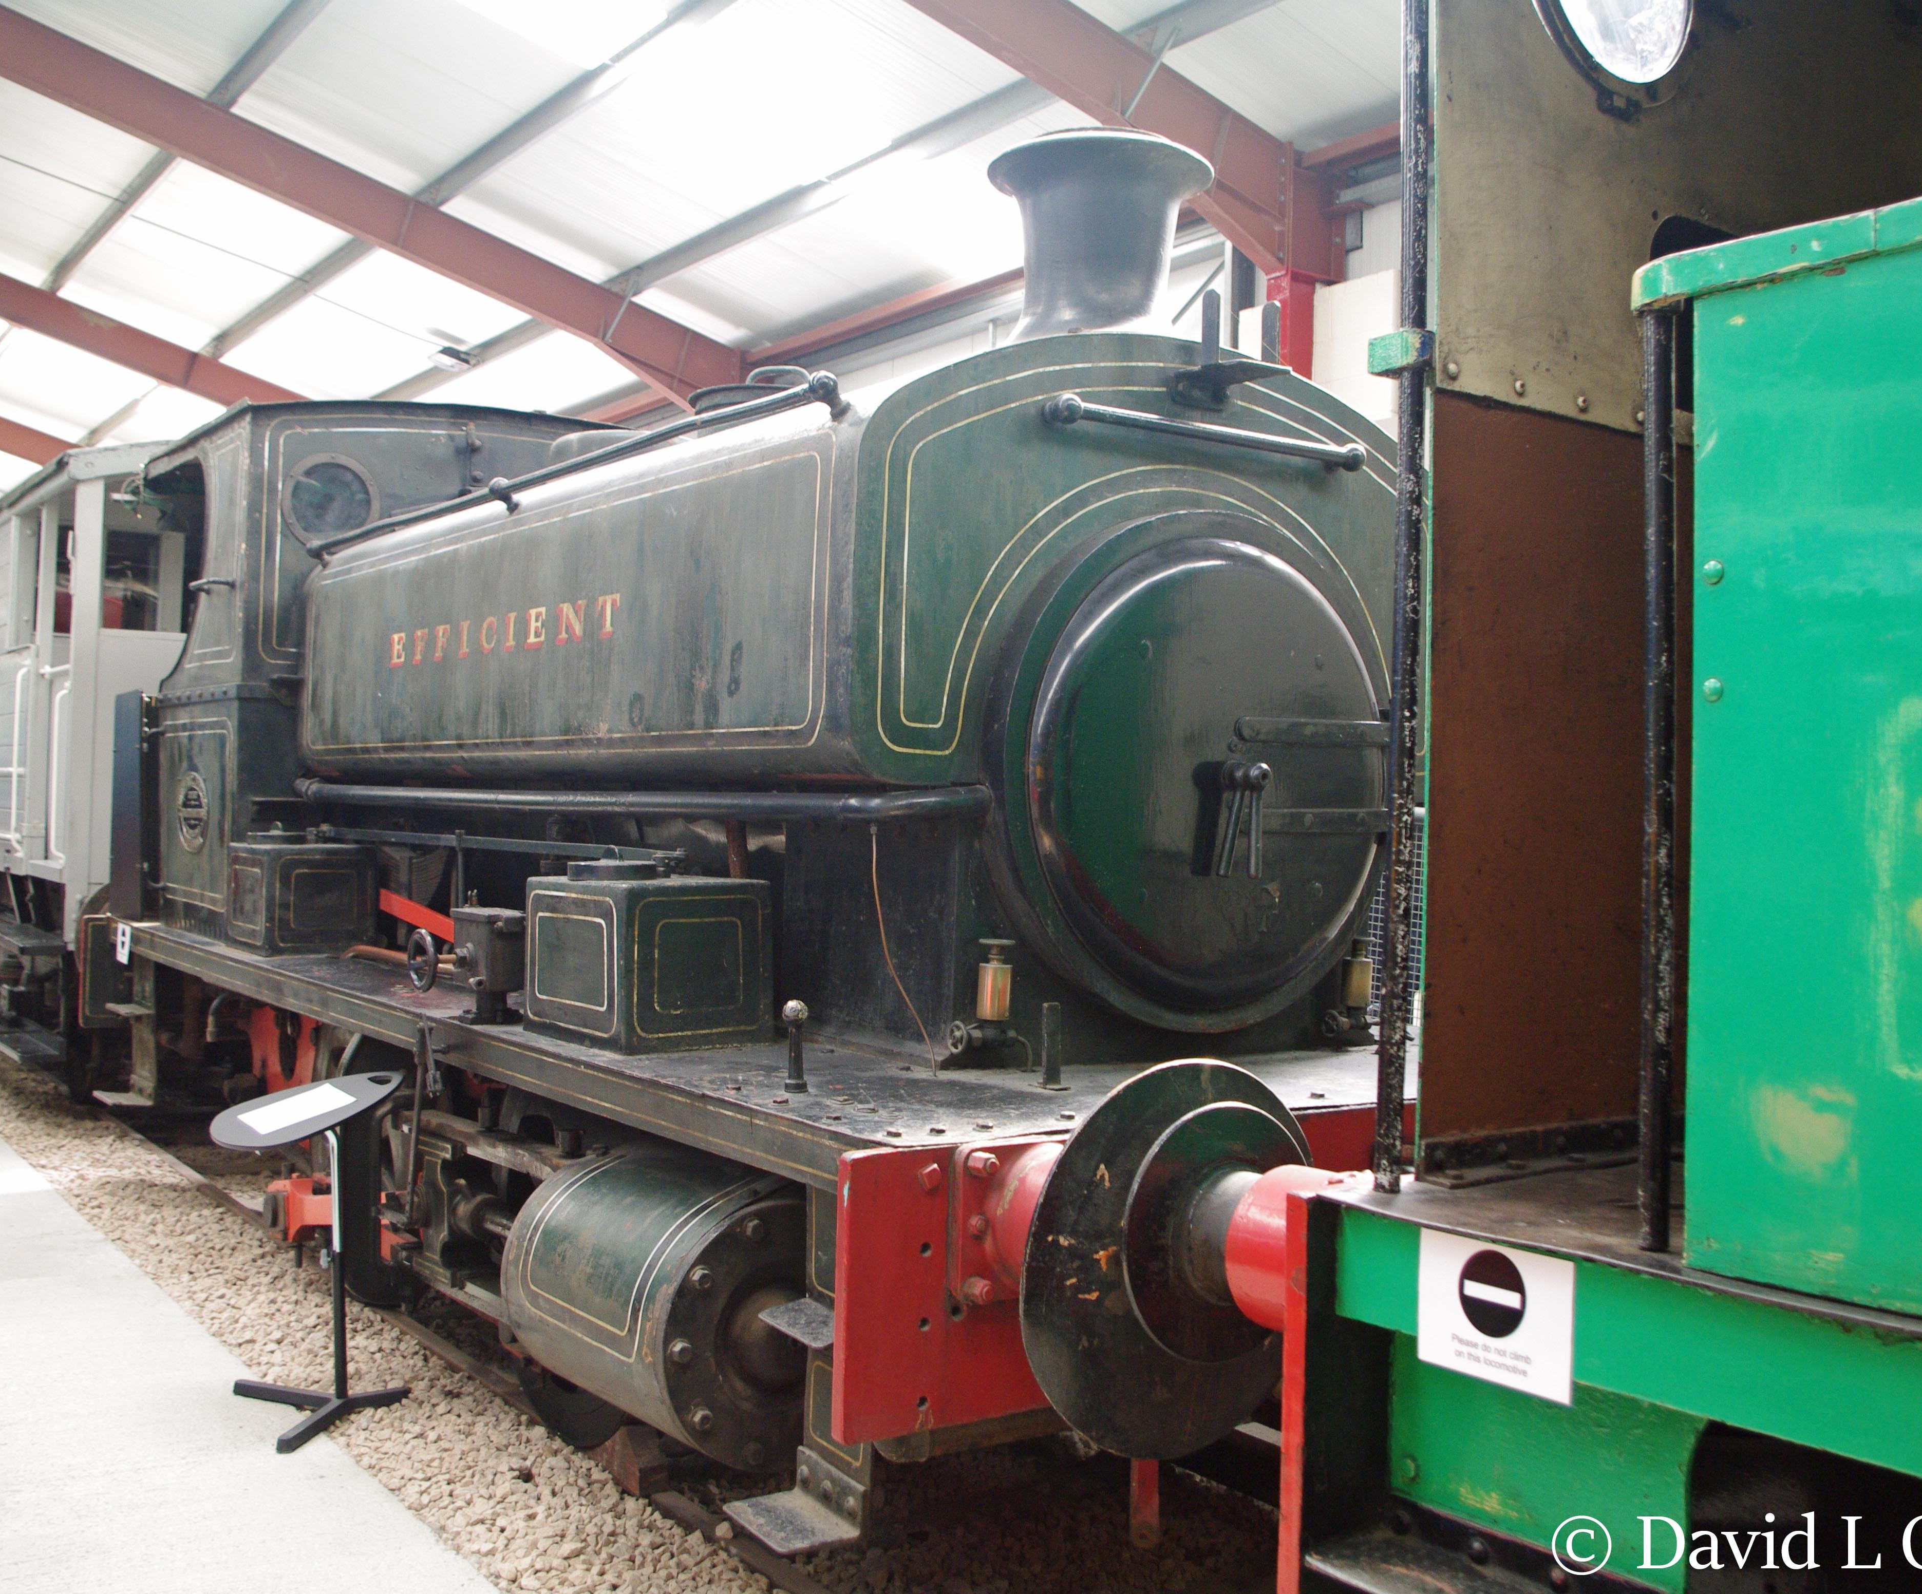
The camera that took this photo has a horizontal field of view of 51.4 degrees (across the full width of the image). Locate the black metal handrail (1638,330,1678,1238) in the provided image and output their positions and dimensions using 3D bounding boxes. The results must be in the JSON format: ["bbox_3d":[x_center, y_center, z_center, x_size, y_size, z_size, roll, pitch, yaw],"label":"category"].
[{"bbox_3d":[0.755,-0.022,2.161,0.040,1.030,0.040,0,0,-34],"label":"black metal handrail"}]

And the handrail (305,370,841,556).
[{"bbox_3d":[-1.256,-0.841,5.515,0.080,0.085,3.650,1,0,-34],"label":"handrail"}]

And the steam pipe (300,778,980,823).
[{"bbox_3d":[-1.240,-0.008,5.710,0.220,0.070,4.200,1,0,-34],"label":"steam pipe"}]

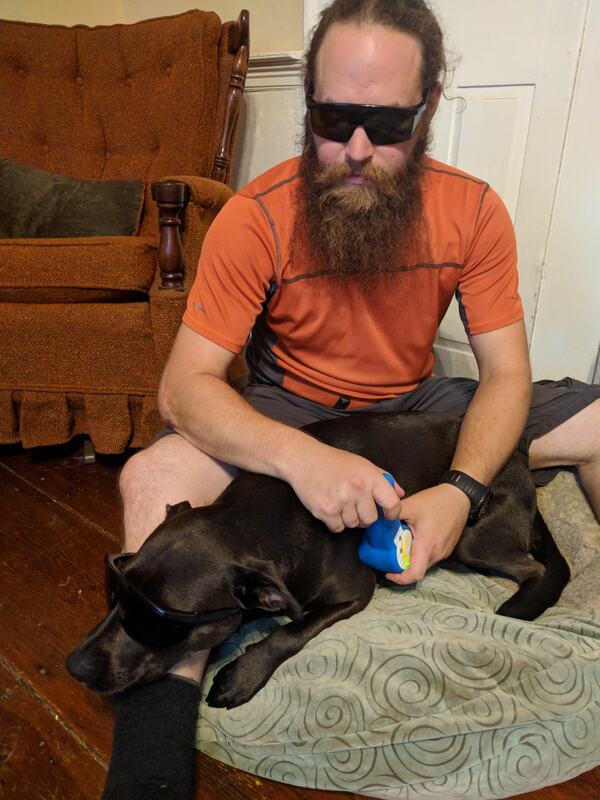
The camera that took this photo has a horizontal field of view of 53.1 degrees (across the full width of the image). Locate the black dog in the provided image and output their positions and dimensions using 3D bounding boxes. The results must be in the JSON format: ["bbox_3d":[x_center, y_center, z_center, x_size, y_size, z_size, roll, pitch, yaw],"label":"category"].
[{"bbox_3d":[0.032,0.173,0.806,0.656,0.220,0.303,-7,22,-22],"label":"black dog"}]

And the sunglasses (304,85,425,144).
[{"bbox_3d":[0.098,-0.405,0.830,0.150,0.055,0.140,5,40,14],"label":"sunglasses"}]

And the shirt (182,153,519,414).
[{"bbox_3d":[0.075,-0.190,1.050,0.530,0.470,0.310,0,28,-5],"label":"shirt"}]

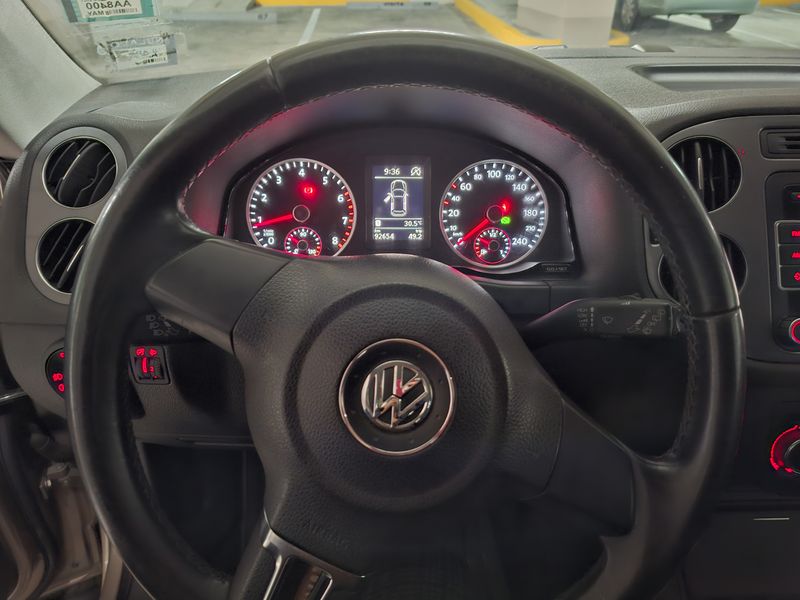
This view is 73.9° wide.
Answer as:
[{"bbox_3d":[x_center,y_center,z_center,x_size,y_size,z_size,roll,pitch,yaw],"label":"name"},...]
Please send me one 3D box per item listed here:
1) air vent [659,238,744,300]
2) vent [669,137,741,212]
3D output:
[{"bbox_3d":[0.229,-0.021,0.406,0.061,0.061,0.022,0,-2,13],"label":"air vent"},{"bbox_3d":[0.231,-0.095,0.416,0.061,0.061,0.022,0,-2,13],"label":"vent"}]

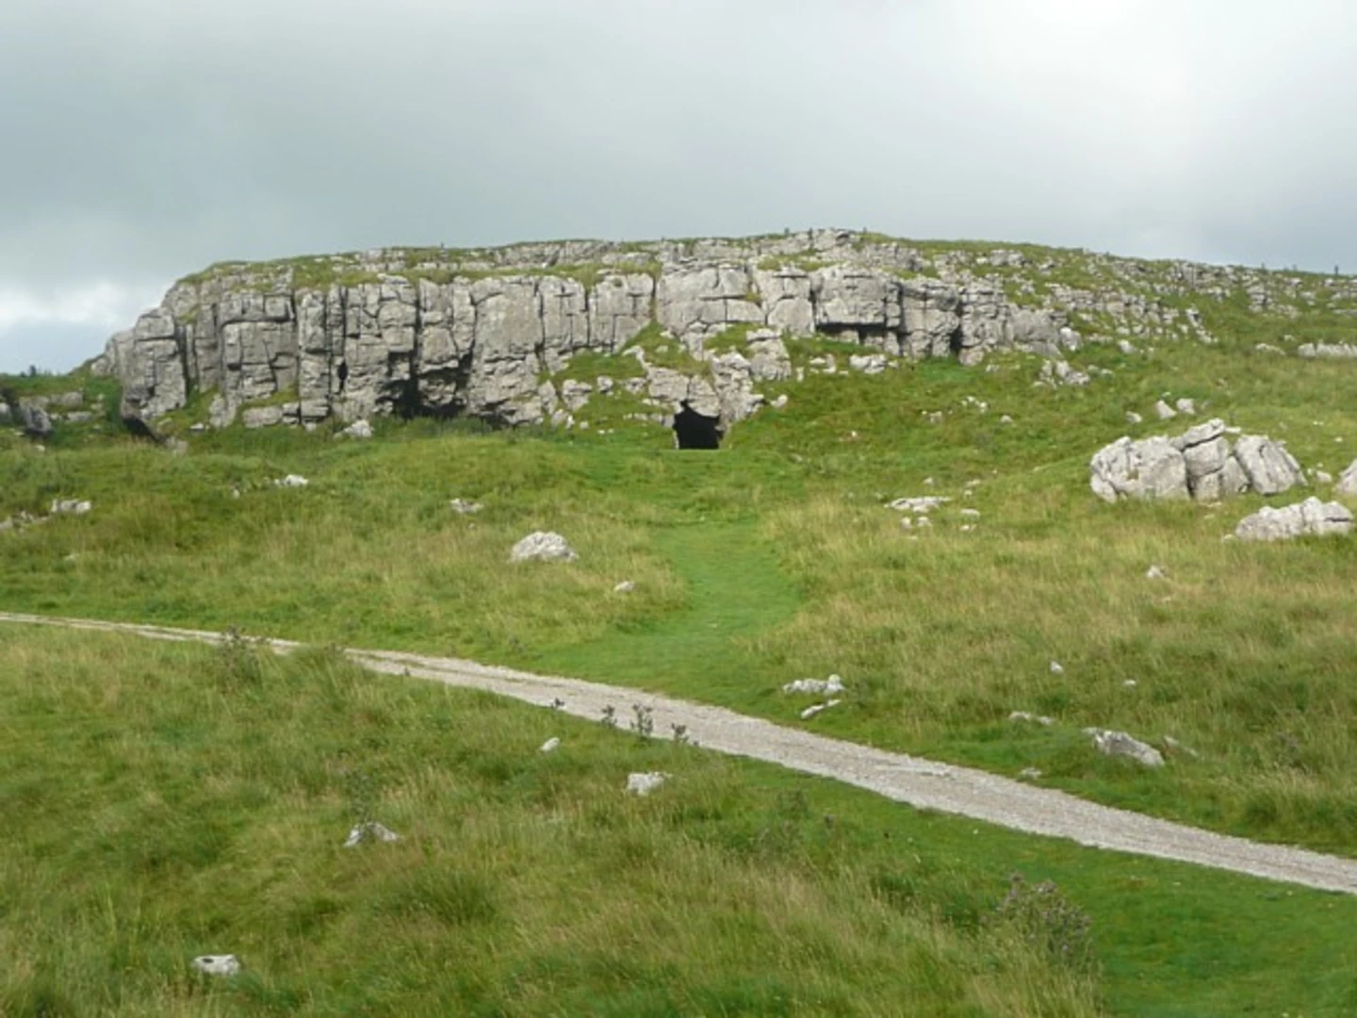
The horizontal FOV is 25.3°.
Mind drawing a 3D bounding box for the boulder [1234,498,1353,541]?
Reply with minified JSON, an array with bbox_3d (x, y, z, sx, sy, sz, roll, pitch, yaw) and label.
[{"bbox_3d":[17.926,0.309,88.000,3.493,1.229,2.096,0,1,0],"label":"boulder"}]

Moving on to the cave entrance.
[{"bbox_3d":[0.708,-3.068,112.000,1.849,1.717,1.294,0,1,0],"label":"cave entrance"}]

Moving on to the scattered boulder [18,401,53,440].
[{"bbox_3d":[-25.157,-3.461,118.000,1.368,1.528,1.163,0,1,0],"label":"scattered boulder"}]

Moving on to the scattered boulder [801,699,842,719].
[{"bbox_3d":[2.541,3.575,54.000,0.740,0.368,0.481,0,1,0],"label":"scattered boulder"}]

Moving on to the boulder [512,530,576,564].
[{"bbox_3d":[-3.672,1.022,82.000,1.843,0.838,1.382,0,1,0],"label":"boulder"}]

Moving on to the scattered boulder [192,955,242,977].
[{"bbox_3d":[-3.667,3.629,24.000,0.396,0.164,0.297,0,1,0],"label":"scattered boulder"}]

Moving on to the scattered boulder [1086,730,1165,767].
[{"bbox_3d":[7.550,4.039,51.000,1.326,0.625,0.862,0,1,0],"label":"scattered boulder"}]

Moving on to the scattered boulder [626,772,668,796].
[{"bbox_3d":[-0.435,3.835,42.000,0.590,0.329,0.443,0,1,0],"label":"scattered boulder"}]

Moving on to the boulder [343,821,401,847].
[{"bbox_3d":[-3.654,3.882,36.000,0.695,0.307,0.487,0,1,0],"label":"boulder"}]

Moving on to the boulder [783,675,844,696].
[{"bbox_3d":[2.553,3.333,57.000,1.161,0.388,0.639,0,1,0],"label":"boulder"}]

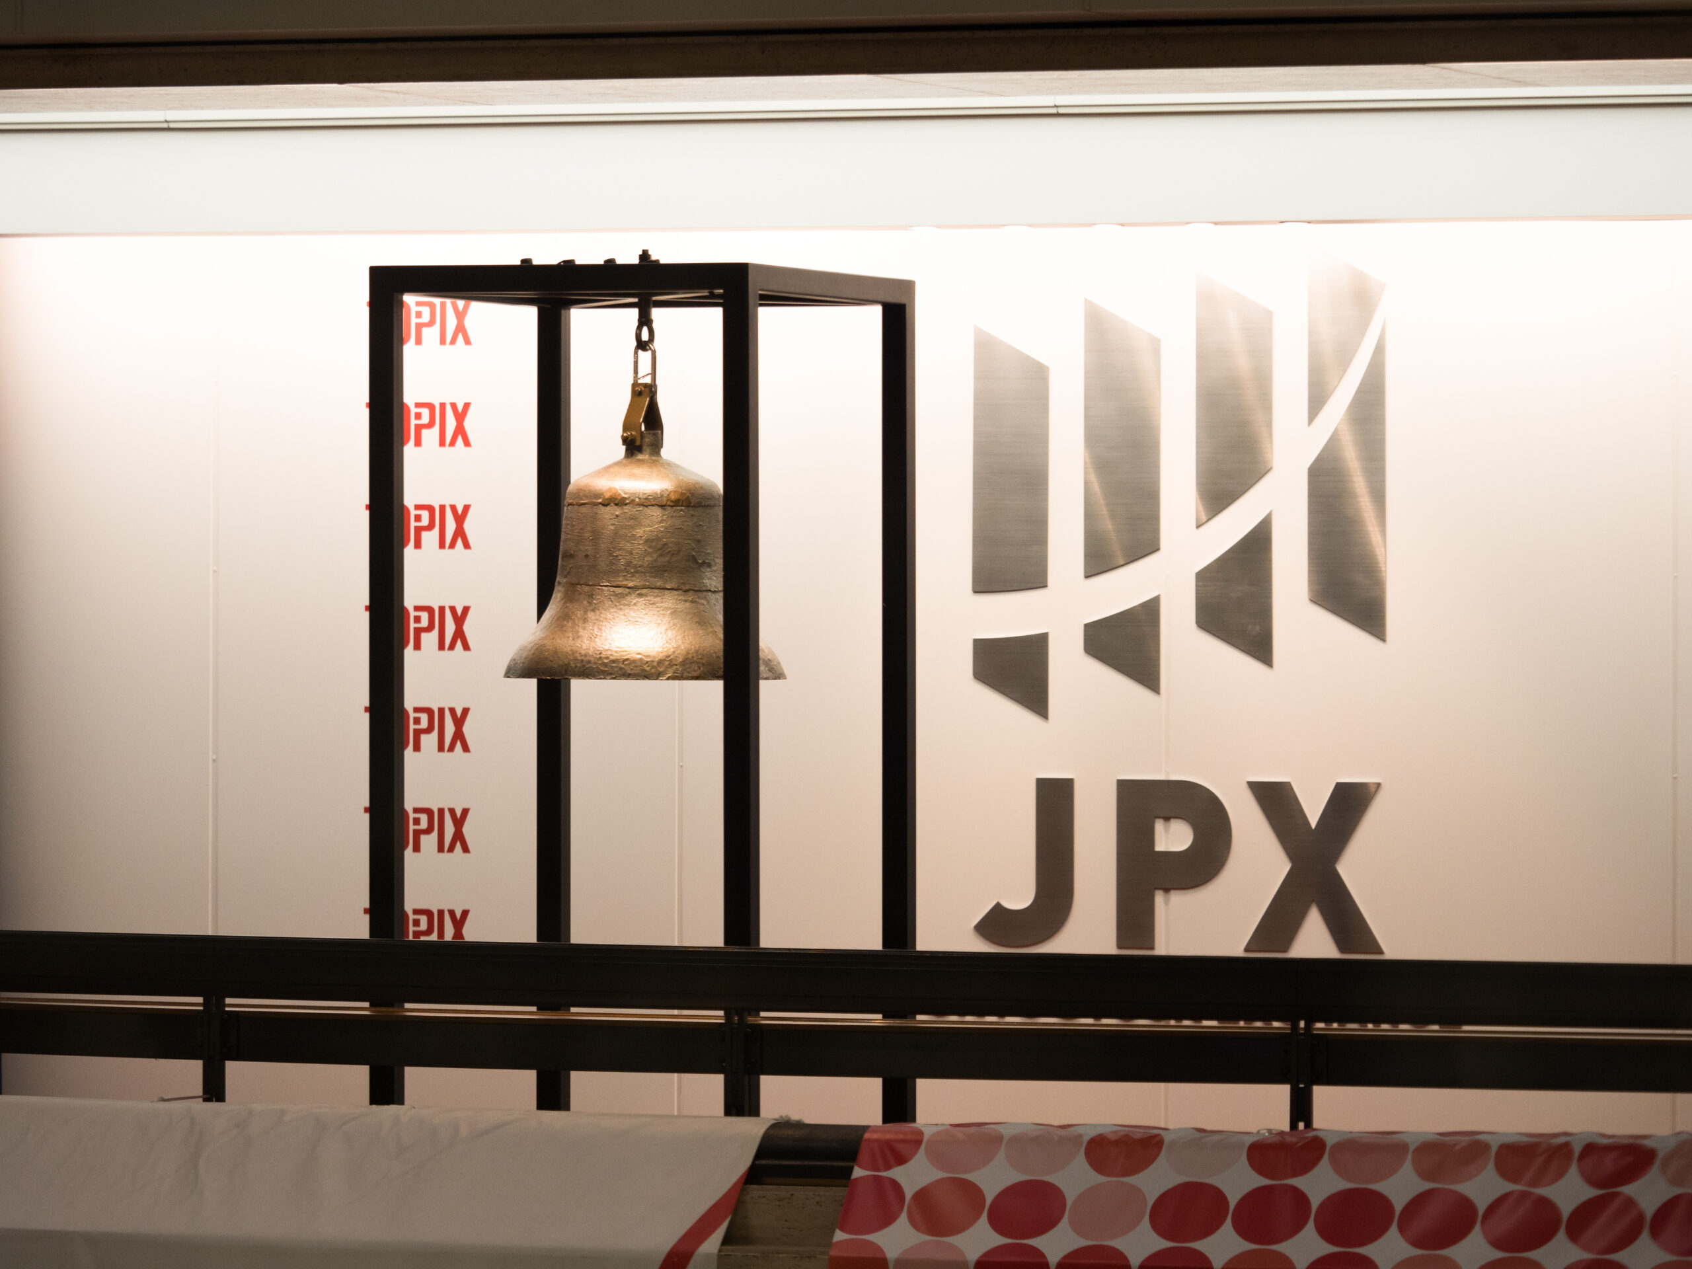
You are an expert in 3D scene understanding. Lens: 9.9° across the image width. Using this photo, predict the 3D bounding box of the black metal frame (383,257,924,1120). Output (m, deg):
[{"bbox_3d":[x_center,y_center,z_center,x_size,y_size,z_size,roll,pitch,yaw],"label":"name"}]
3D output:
[{"bbox_3d":[-0.372,0.448,17.581,0.740,2.200,0.740,0,-1,24],"label":"black metal frame"}]

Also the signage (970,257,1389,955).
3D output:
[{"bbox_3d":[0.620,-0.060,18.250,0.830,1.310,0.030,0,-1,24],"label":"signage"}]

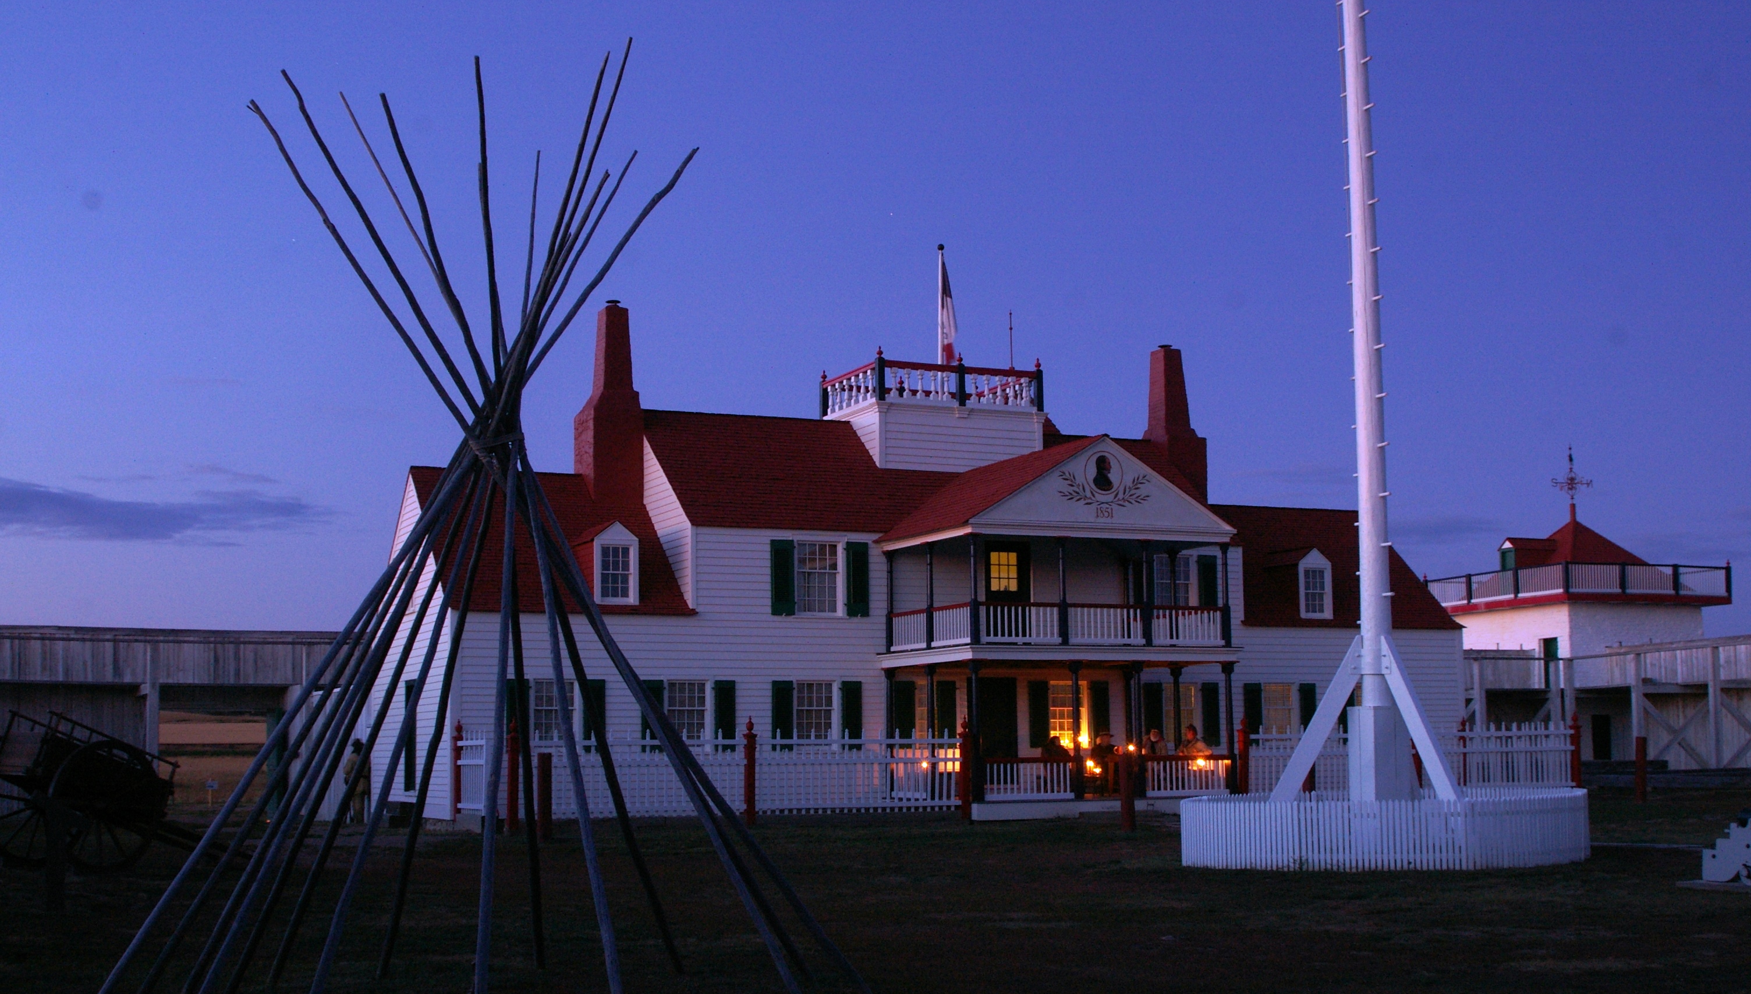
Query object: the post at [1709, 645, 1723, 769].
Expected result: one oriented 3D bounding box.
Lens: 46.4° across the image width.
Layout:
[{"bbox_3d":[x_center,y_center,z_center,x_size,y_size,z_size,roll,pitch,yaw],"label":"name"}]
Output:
[{"bbox_3d":[28.877,7.267,70.144,0.300,4.450,0.300,3,-8,-24],"label":"post"}]

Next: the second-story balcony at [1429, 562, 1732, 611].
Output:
[{"bbox_3d":[27.920,3.625,81.489,8.800,1.500,8.600,3,-8,-24],"label":"second-story balcony"}]

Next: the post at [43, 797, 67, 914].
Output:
[{"bbox_3d":[-8.155,3.564,20.300,0.180,1.157,0.180,2,-7,-24],"label":"post"}]

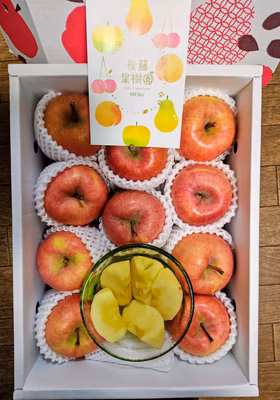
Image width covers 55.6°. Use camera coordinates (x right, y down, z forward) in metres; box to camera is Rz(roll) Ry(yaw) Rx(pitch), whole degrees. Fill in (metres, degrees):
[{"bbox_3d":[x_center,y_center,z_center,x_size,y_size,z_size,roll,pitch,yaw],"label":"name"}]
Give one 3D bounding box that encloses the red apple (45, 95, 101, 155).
[{"bbox_3d":[-0.089,-0.095,0.340,0.083,0.074,0.083,0,97,-17],"label":"red apple"}]

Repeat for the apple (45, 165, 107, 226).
[{"bbox_3d":[-0.085,-0.008,0.343,0.085,0.076,0.085,0,92,-16],"label":"apple"}]

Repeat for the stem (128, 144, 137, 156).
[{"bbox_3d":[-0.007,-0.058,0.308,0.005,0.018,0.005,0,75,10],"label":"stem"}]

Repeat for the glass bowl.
[{"bbox_3d":[-0.003,0.109,0.304,0.121,0.050,0.121,0,89,-1],"label":"glass bowl"}]

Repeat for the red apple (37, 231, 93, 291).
[{"bbox_3d":[-0.094,0.079,0.346,0.081,0.072,0.081,0,83,-8],"label":"red apple"}]

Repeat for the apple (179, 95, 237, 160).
[{"bbox_3d":[0.085,-0.094,0.344,0.083,0.074,0.083,0,104,5],"label":"apple"}]

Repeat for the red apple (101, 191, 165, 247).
[{"bbox_3d":[-0.006,0.025,0.346,0.085,0.075,0.085,0,92,4],"label":"red apple"}]

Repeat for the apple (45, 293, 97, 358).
[{"bbox_3d":[-0.089,0.166,0.349,0.085,0.076,0.085,0,78,-18],"label":"apple"}]

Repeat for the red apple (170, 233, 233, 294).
[{"bbox_3d":[0.080,0.082,0.349,0.085,0.076,0.085,0,87,-4],"label":"red apple"}]

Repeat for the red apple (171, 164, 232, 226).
[{"bbox_3d":[0.080,-0.006,0.346,0.086,0.076,0.086,0,92,8],"label":"red apple"}]

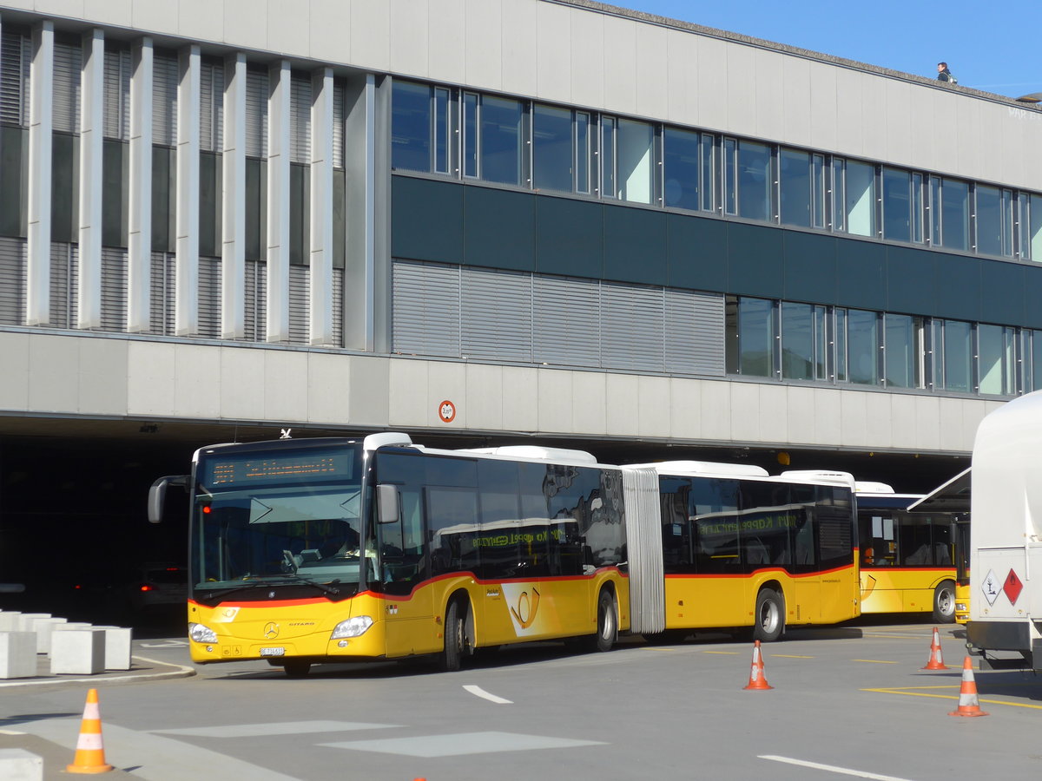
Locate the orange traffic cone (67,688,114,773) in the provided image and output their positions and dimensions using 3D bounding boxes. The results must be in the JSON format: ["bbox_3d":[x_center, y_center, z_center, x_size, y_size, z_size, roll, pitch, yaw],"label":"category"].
[{"bbox_3d":[-2.818,2.221,15.767,0.290,0.530,0.290,1,-4,-10],"label":"orange traffic cone"}]

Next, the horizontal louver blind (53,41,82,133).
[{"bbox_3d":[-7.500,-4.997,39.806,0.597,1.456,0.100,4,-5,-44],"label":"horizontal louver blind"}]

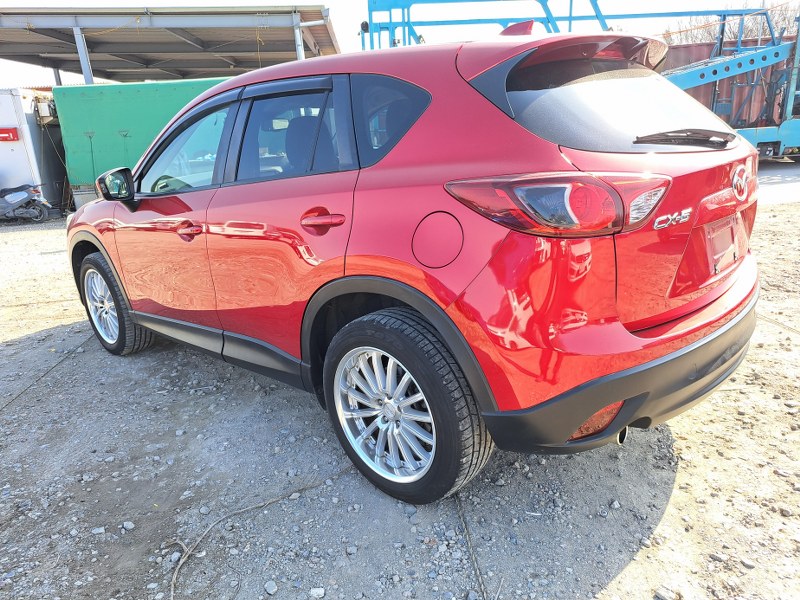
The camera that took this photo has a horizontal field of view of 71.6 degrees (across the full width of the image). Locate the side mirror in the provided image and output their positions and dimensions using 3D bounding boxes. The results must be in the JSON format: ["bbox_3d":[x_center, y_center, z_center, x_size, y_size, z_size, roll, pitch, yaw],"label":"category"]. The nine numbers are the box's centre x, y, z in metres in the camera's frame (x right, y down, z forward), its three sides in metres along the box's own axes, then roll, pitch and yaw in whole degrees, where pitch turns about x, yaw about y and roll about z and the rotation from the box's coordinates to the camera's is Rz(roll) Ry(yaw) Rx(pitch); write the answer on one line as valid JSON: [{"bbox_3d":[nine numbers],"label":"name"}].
[{"bbox_3d":[-1.517,-0.624,2.965,0.140,0.185,0.200,11,21,41],"label":"side mirror"}]

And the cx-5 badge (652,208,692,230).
[{"bbox_3d":[0.799,-0.233,1.627,0.165,0.035,0.010,-12,17,-28],"label":"cx-5 badge"}]

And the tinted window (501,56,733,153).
[{"bbox_3d":[0.876,-0.688,2.018,1.220,0.130,0.470,-19,61,-44],"label":"tinted window"}]

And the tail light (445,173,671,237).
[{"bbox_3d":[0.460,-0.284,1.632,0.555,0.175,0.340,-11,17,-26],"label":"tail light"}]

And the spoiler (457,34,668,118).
[{"bbox_3d":[0.724,-0.859,2.108,0.350,0.270,1.240,11,21,41],"label":"spoiler"}]

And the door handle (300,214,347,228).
[{"bbox_3d":[-0.273,-0.282,1.982,0.235,0.045,0.045,11,21,41],"label":"door handle"}]

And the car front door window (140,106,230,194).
[{"bbox_3d":[-1.135,-0.765,2.906,0.817,0.439,0.050,11,0,41],"label":"car front door window"}]

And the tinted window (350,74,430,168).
[{"bbox_3d":[-0.049,-0.623,1.912,0.381,0.352,0.050,8,-2,37],"label":"tinted window"}]

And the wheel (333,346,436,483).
[{"bbox_3d":[0.001,0.396,2.080,0.518,0.518,0.200,11,21,41],"label":"wheel"}]

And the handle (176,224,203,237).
[{"bbox_3d":[-1.007,-0.337,2.670,0.235,0.045,0.045,11,21,41],"label":"handle"}]

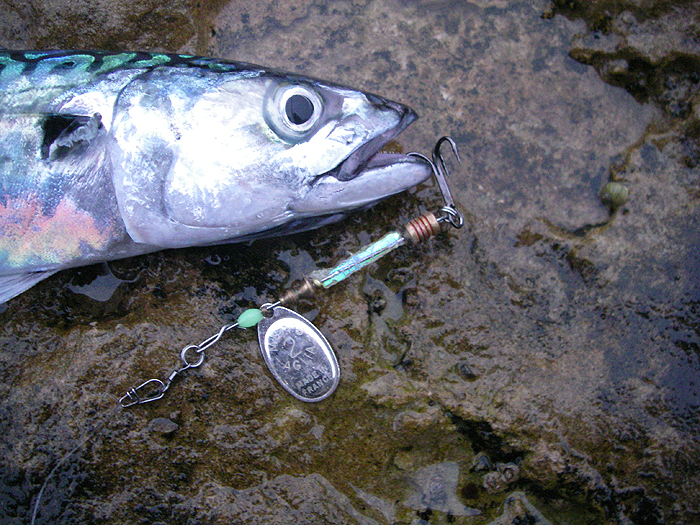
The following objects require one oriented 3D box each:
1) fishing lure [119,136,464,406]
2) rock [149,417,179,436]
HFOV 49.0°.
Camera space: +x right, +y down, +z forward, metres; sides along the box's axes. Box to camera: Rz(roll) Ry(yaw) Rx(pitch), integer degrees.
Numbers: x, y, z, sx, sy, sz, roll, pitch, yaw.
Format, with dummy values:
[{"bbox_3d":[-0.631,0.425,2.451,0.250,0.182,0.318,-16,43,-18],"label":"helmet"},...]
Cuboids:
[{"bbox_3d":[-0.008,0.011,0.175,0.097,0.019,0.037,-29,72,-11],"label":"fishing lure"},{"bbox_3d":[-0.042,0.037,0.173,0.007,0.003,0.004,0,69,0],"label":"rock"}]

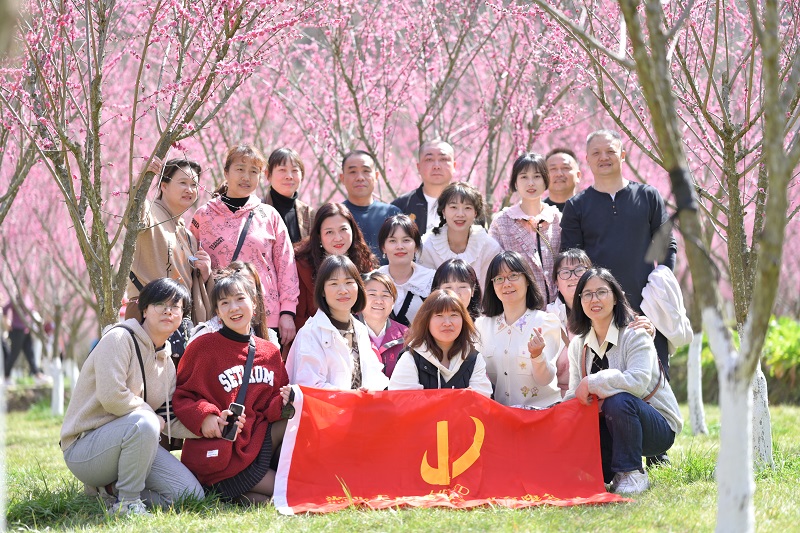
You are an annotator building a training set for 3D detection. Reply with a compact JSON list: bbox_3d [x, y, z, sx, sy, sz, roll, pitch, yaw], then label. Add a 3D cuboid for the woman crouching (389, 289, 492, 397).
[{"bbox_3d":[0.171,0.526,7.950,0.470,0.870,0.580,0,-3,0],"label":"woman crouching"}]

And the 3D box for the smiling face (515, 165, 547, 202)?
[{"bbox_3d":[0.629,-0.405,9.100,0.155,0.190,0.150,0,0,0],"label":"smiling face"}]

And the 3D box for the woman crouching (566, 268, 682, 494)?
[{"bbox_3d":[0.951,0.487,8.000,0.480,0.950,0.620,-2,-3,25],"label":"woman crouching"}]

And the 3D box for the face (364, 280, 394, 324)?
[{"bbox_3d":[-0.097,0.153,8.500,0.150,0.205,0.155,3,0,3],"label":"face"}]

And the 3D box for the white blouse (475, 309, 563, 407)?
[{"bbox_3d":[0.521,0.400,8.300,0.410,0.460,0.270,0,0,0],"label":"white blouse"}]

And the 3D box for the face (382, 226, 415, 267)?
[{"bbox_3d":[-0.002,-0.095,9.000,0.160,0.205,0.170,0,-1,-3],"label":"face"}]

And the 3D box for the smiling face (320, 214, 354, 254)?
[{"bbox_3d":[-0.293,-0.150,8.850,0.160,0.205,0.170,0,-1,-7],"label":"smiling face"}]

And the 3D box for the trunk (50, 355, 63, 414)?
[{"bbox_3d":[-3.274,1.134,18.000,0.120,0.560,0.120,0,-1,0],"label":"trunk"}]

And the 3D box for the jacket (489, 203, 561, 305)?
[{"bbox_3d":[0.601,-0.029,9.050,0.410,0.560,0.270,0,-3,-11],"label":"jacket"}]

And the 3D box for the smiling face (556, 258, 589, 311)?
[{"bbox_3d":[0.767,0.062,8.400,0.160,0.215,0.160,-6,0,0],"label":"smiling face"}]

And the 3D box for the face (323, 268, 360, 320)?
[{"bbox_3d":[-0.251,0.116,8.100,0.160,0.220,0.150,0,-3,-3],"label":"face"}]

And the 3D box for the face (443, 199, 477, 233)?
[{"bbox_3d":[0.276,-0.241,8.750,0.160,0.185,0.150,0,0,2],"label":"face"}]

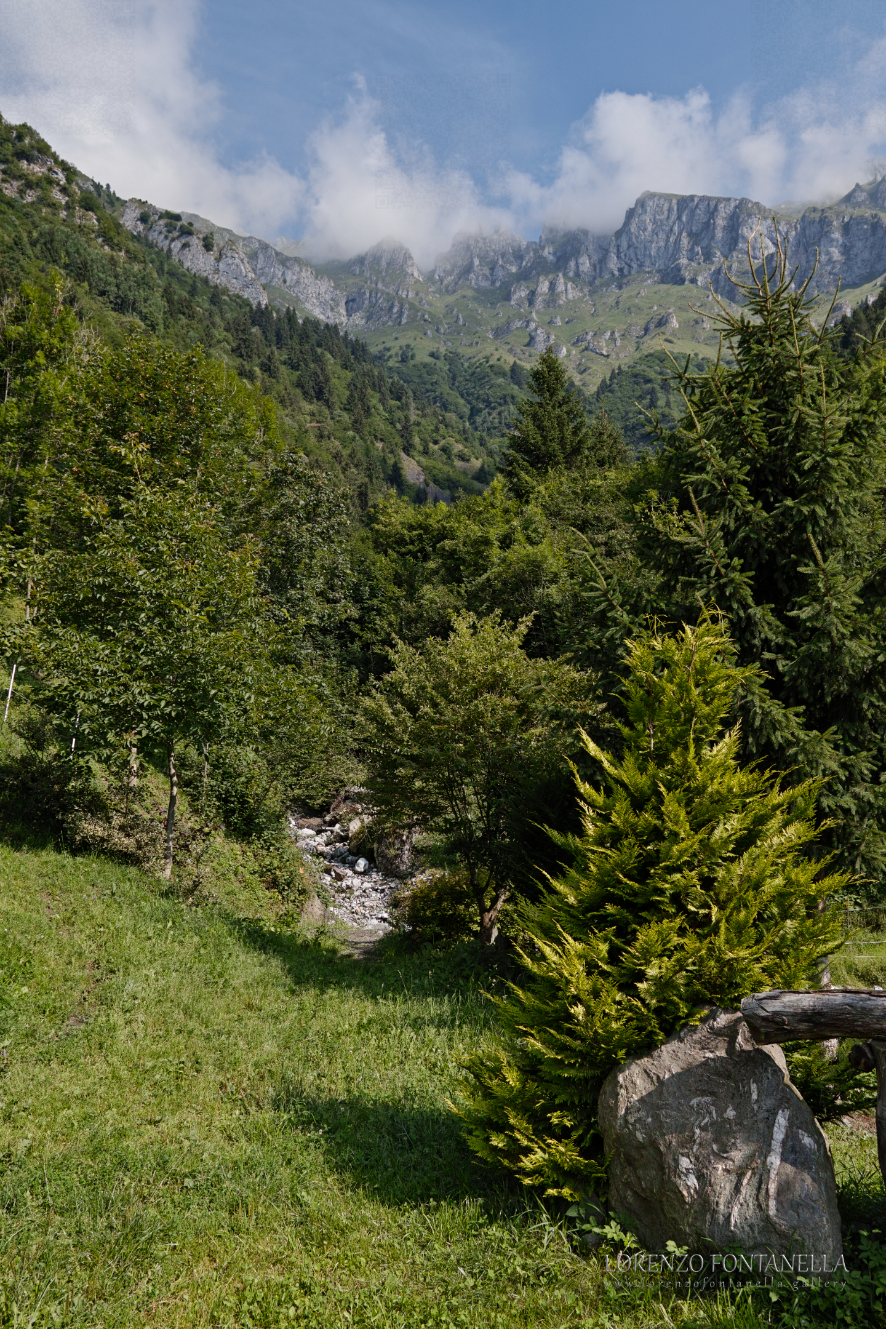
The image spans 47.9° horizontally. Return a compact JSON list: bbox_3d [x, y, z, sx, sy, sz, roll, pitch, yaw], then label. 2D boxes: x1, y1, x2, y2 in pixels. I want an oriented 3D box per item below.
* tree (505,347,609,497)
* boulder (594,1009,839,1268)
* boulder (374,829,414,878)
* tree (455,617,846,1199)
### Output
[{"bbox_3d":[4.339,-5.902,40.000,4.481,14.830,4.481,0,-11,0],"label":"tree"},{"bbox_3d":[0.995,1.684,3.600,0.880,0.837,0.660,2,-11,-8],"label":"boulder"},{"bbox_3d":[-0.979,3.790,20.000,0.791,0.962,0.712,0,-11,0],"label":"boulder"},{"bbox_3d":[0.872,0.919,4.450,1.648,2.334,1.598,0,-11,0],"label":"tree"}]

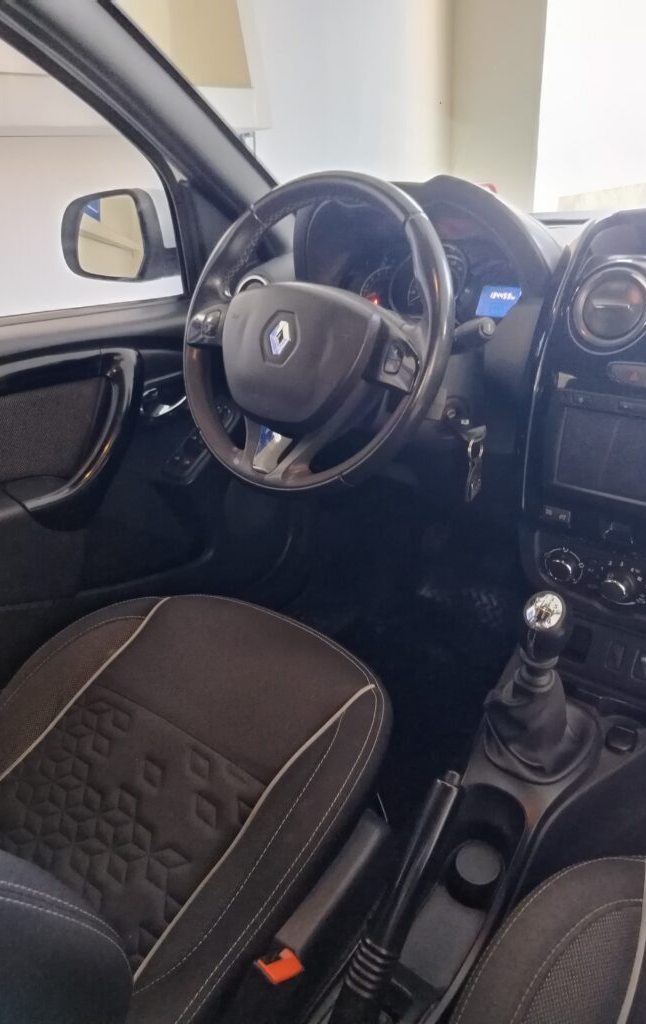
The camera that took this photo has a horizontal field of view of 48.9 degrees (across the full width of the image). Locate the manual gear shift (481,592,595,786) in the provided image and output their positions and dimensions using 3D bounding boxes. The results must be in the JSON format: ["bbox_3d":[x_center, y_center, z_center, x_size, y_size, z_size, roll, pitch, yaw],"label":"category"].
[{"bbox_3d":[0.247,0.176,0.777,0.130,0.200,0.140,15,35,32],"label":"manual gear shift"}]

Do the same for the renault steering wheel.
[{"bbox_3d":[-0.020,-0.210,0.839,0.375,0.375,0.110,20,8,32],"label":"renault steering wheel"}]

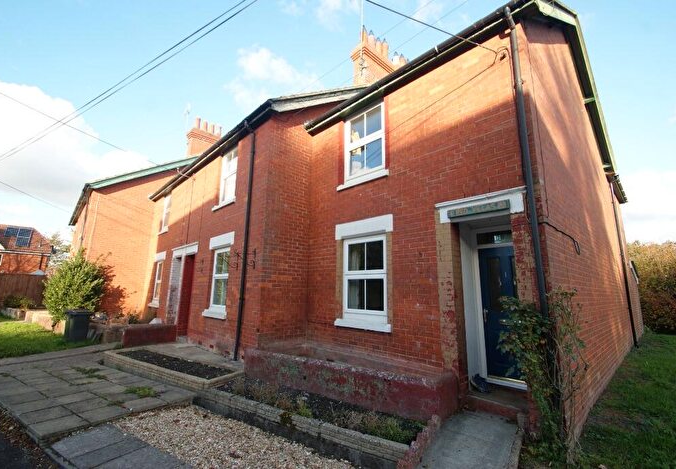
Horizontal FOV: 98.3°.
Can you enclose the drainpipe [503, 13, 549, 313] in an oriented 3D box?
[{"bbox_3d":[2.270,-0.566,3.487,0.342,4.895,0.091,12,-16,-43],"label":"drainpipe"}]

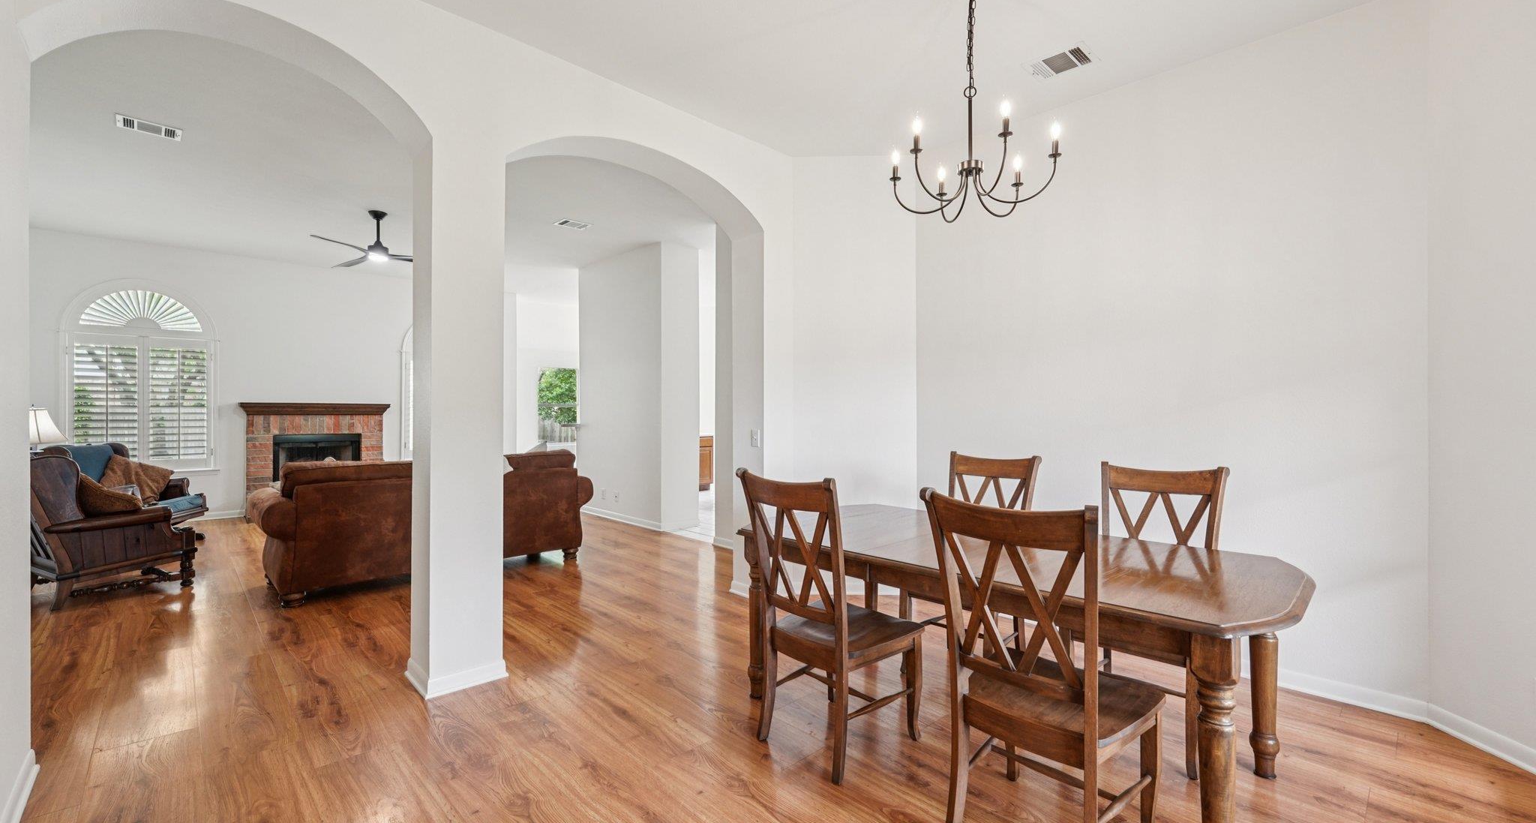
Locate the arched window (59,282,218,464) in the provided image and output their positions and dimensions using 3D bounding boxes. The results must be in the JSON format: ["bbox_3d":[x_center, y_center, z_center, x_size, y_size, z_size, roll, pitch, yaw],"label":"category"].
[{"bbox_3d":[-6.741,-0.359,6.458,1.159,2.054,0.100,0,0,-43],"label":"arched window"}]

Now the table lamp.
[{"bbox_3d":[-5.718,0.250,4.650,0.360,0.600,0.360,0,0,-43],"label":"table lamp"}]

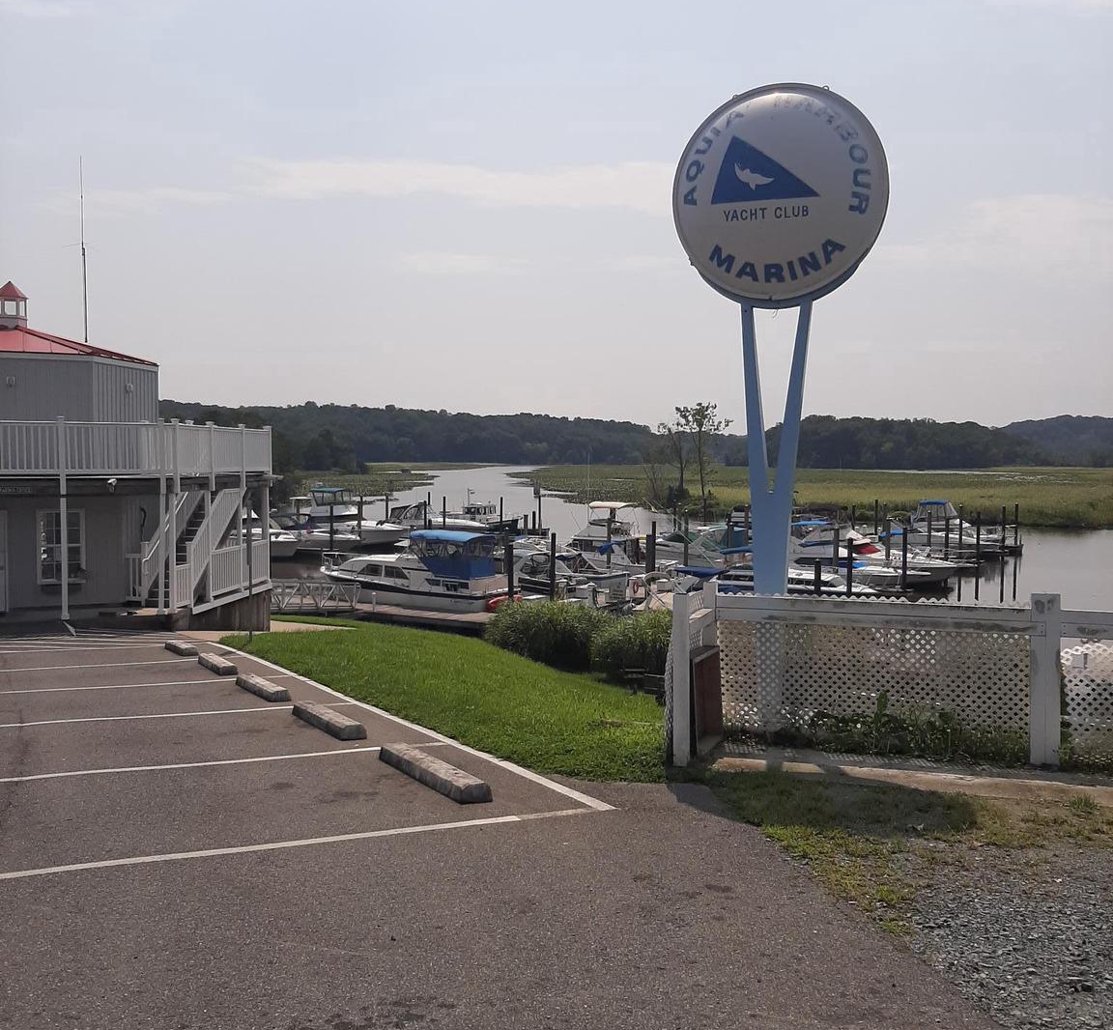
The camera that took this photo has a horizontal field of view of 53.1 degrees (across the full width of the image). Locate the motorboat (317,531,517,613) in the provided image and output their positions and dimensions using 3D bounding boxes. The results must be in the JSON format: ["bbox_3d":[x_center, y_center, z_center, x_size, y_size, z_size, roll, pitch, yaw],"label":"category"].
[{"bbox_3d":[-6.601,2.475,49.842,10.400,3.650,3.600,2,3,31],"label":"motorboat"}]

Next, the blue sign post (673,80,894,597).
[{"bbox_3d":[2.022,-0.977,10.163,1.940,5.820,0.420,1,3,18],"label":"blue sign post"}]

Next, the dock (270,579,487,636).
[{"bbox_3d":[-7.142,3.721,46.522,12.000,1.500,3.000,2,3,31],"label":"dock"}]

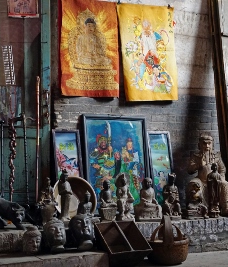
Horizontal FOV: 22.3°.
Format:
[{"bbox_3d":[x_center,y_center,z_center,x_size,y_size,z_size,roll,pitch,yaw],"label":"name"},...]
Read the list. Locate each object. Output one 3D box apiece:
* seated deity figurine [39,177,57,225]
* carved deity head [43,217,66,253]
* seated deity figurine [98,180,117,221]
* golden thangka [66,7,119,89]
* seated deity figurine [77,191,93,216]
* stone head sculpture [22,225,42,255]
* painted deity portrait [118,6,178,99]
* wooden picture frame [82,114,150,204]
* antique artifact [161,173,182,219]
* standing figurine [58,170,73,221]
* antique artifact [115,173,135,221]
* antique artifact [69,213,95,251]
[{"bbox_3d":[-0.558,0.566,4.850,0.165,0.400,0.145,0,-1,-24],"label":"seated deity figurine"},{"bbox_3d":[-0.435,0.751,4.300,0.160,0.255,0.170,0,0,-32],"label":"carved deity head"},{"bbox_3d":[-0.056,0.582,5.000,0.135,0.335,0.110,0,0,-33],"label":"seated deity figurine"},{"bbox_3d":[-0.213,-0.801,5.480,0.555,0.880,0.030,0,-1,-20],"label":"golden thangka"},{"bbox_3d":[-0.240,0.607,4.870,0.125,0.245,0.110,0,0,-33],"label":"seated deity figurine"},{"bbox_3d":[-0.606,0.792,4.300,0.155,0.230,0.165,0,-1,-32],"label":"stone head sculpture"},{"bbox_3d":[0.333,-0.761,5.500,0.620,0.910,0.050,0,0,-28],"label":"painted deity portrait"},{"bbox_3d":[0.043,0.309,5.500,0.630,0.955,0.035,0,-11,-20],"label":"wooden picture frame"},{"bbox_3d":[0.517,0.567,5.200,0.160,0.400,0.145,0,0,-27],"label":"antique artifact"},{"bbox_3d":[-0.390,0.515,4.650,0.110,0.450,0.100,0,0,-33],"label":"standing figurine"},{"bbox_3d":[0.102,0.560,5.100,0.155,0.415,0.140,0,-1,-26],"label":"antique artifact"},{"bbox_3d":[-0.245,0.750,4.400,0.180,0.275,0.190,0,-1,-40],"label":"antique artifact"}]

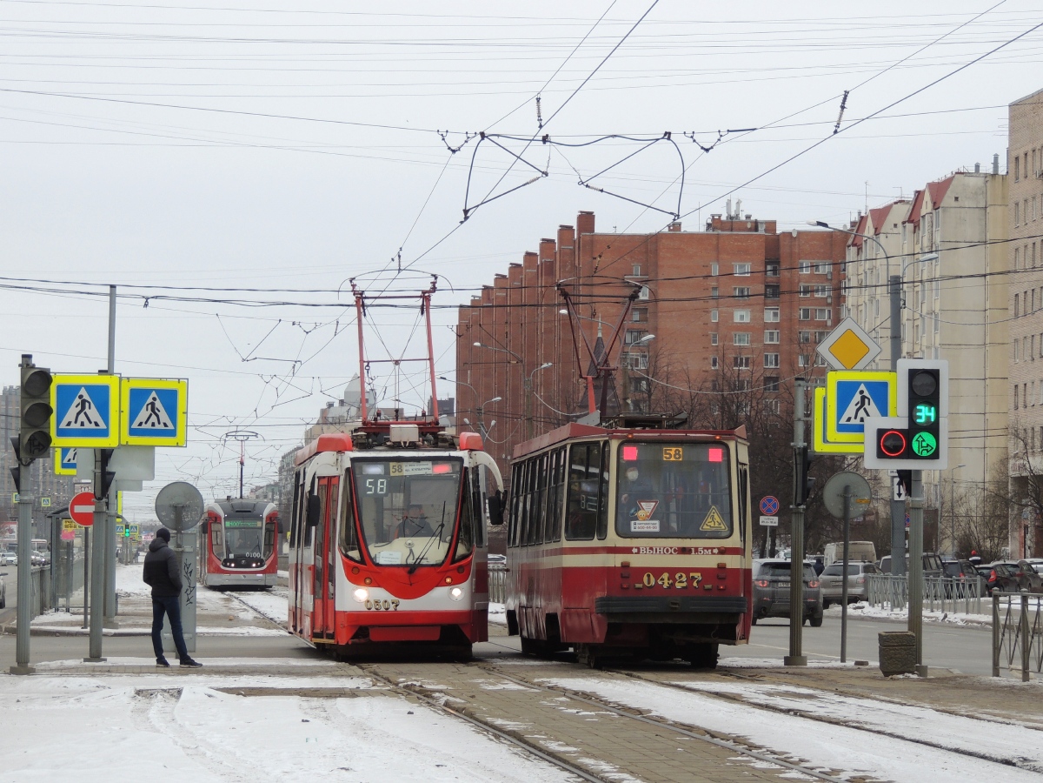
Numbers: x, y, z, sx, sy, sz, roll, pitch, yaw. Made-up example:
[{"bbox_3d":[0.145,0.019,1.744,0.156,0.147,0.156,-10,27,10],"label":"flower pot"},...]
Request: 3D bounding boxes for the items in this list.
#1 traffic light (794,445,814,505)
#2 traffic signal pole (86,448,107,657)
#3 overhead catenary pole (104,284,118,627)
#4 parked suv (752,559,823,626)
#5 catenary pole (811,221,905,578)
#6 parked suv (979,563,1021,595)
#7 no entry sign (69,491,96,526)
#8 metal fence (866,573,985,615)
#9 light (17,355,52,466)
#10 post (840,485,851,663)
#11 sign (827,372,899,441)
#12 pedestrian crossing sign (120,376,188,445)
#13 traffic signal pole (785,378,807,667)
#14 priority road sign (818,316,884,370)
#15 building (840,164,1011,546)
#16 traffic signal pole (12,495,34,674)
[{"bbox_3d":[4.010,1.191,66.000,0.300,0.850,0.340,0,-2,-2],"label":"traffic light"},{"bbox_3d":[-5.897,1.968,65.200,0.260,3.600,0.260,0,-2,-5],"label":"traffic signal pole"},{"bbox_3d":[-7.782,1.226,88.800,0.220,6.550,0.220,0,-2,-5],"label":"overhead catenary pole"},{"bbox_3d":[6.593,5.169,120.500,1.930,1.720,4.600,0,-2,-5],"label":"parked suv"},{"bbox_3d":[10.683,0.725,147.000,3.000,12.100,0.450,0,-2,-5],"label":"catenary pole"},{"bbox_3d":[21.039,8.381,208.000,1.800,1.580,4.400,0,-2,20],"label":"parked suv"},{"bbox_3d":[-8.666,2.342,93.000,0.690,0.690,0.050,0,-2,-5],"label":"no entry sign"},{"bbox_3d":[12.303,6.253,144.500,0.090,1.100,21.000,1,-2,-4],"label":"metal fence"},{"bbox_3d":[-6.101,0.268,58.700,0.400,1.180,0.400,1,-2,-12],"label":"light"},{"bbox_3d":[4.551,2.564,65.600,0.080,2.500,0.080,1,-2,-5],"label":"post"},{"bbox_3d":[4.394,0.202,60.200,0.900,0.910,0.050,0,-2,-5],"label":"sign"},{"bbox_3d":[-4.979,0.284,63.300,0.920,0.920,0.060,1,-2,-6],"label":"pedestrian crossing sign"},{"bbox_3d":[3.823,1.815,64.800,0.270,4.000,0.270,0,-2,-5],"label":"traffic signal pole"},{"bbox_3d":[4.652,-0.592,66.300,0.940,0.940,0.050,1,-2,-4],"label":"priority road sign"},{"bbox_3d":[38.303,-0.368,413.253,14.000,33.000,62.000,0,-2,-2],"label":"building"},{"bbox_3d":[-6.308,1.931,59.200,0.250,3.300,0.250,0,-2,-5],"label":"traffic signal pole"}]

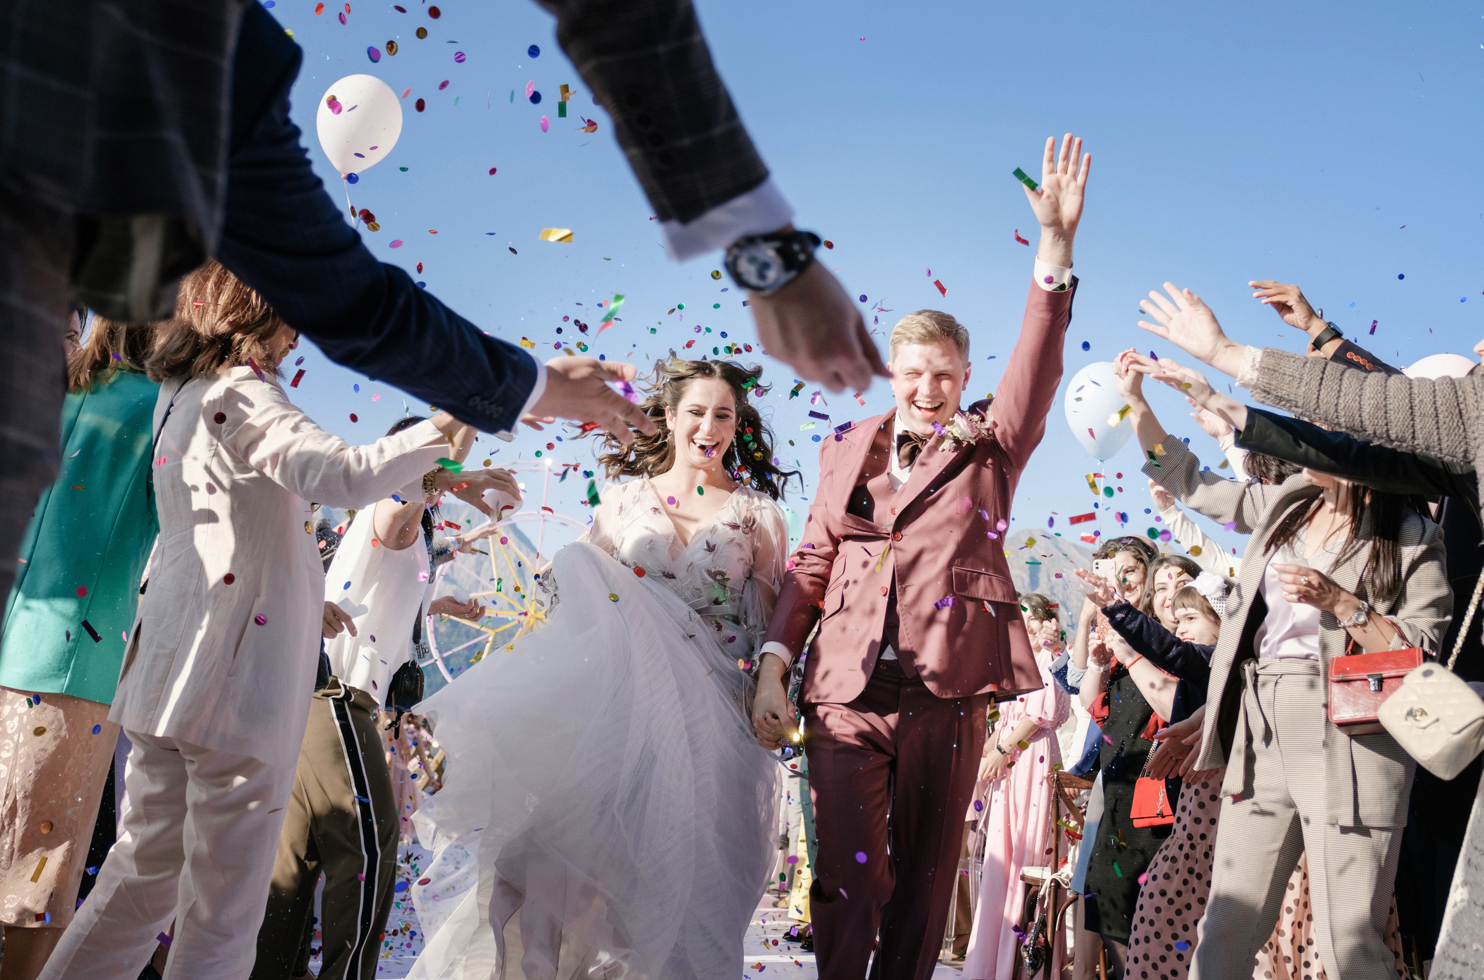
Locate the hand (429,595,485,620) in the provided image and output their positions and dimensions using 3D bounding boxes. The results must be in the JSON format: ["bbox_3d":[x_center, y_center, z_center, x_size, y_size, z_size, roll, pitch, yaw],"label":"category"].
[{"bbox_3d":[-0.742,0.307,4.200,0.155,0.060,0.080,2,-9,-15],"label":"hand"}]

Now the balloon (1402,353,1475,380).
[{"bbox_3d":[1.750,-0.186,4.000,0.250,0.300,0.250,0,-9,0],"label":"balloon"}]

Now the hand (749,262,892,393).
[{"bbox_3d":[0.064,-0.138,1.350,0.085,0.090,0.125,11,-39,56],"label":"hand"}]

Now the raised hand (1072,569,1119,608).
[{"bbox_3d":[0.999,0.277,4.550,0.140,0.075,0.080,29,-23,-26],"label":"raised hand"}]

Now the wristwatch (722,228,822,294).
[{"bbox_3d":[0.026,-0.183,1.290,0.065,0.045,0.052,-33,0,30],"label":"wristwatch"}]

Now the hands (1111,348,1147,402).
[{"bbox_3d":[0.843,-0.251,3.500,0.075,0.120,0.085,-10,-9,21],"label":"hands"}]

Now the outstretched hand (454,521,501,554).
[{"bbox_3d":[-0.989,0.179,6.000,0.170,0.090,0.085,-13,-14,21],"label":"outstretched hand"}]

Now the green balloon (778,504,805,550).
[{"bbox_3d":[0.232,0.235,9.600,0.245,0.295,0.245,0,-9,0],"label":"green balloon"}]

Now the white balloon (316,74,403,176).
[{"bbox_3d":[-1.117,-1.067,4.700,0.250,0.300,0.250,10,-9,0],"label":"white balloon"}]

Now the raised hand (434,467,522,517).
[{"bbox_3d":[-0.472,0.003,2.880,0.150,0.085,0.085,3,-9,-18],"label":"raised hand"}]

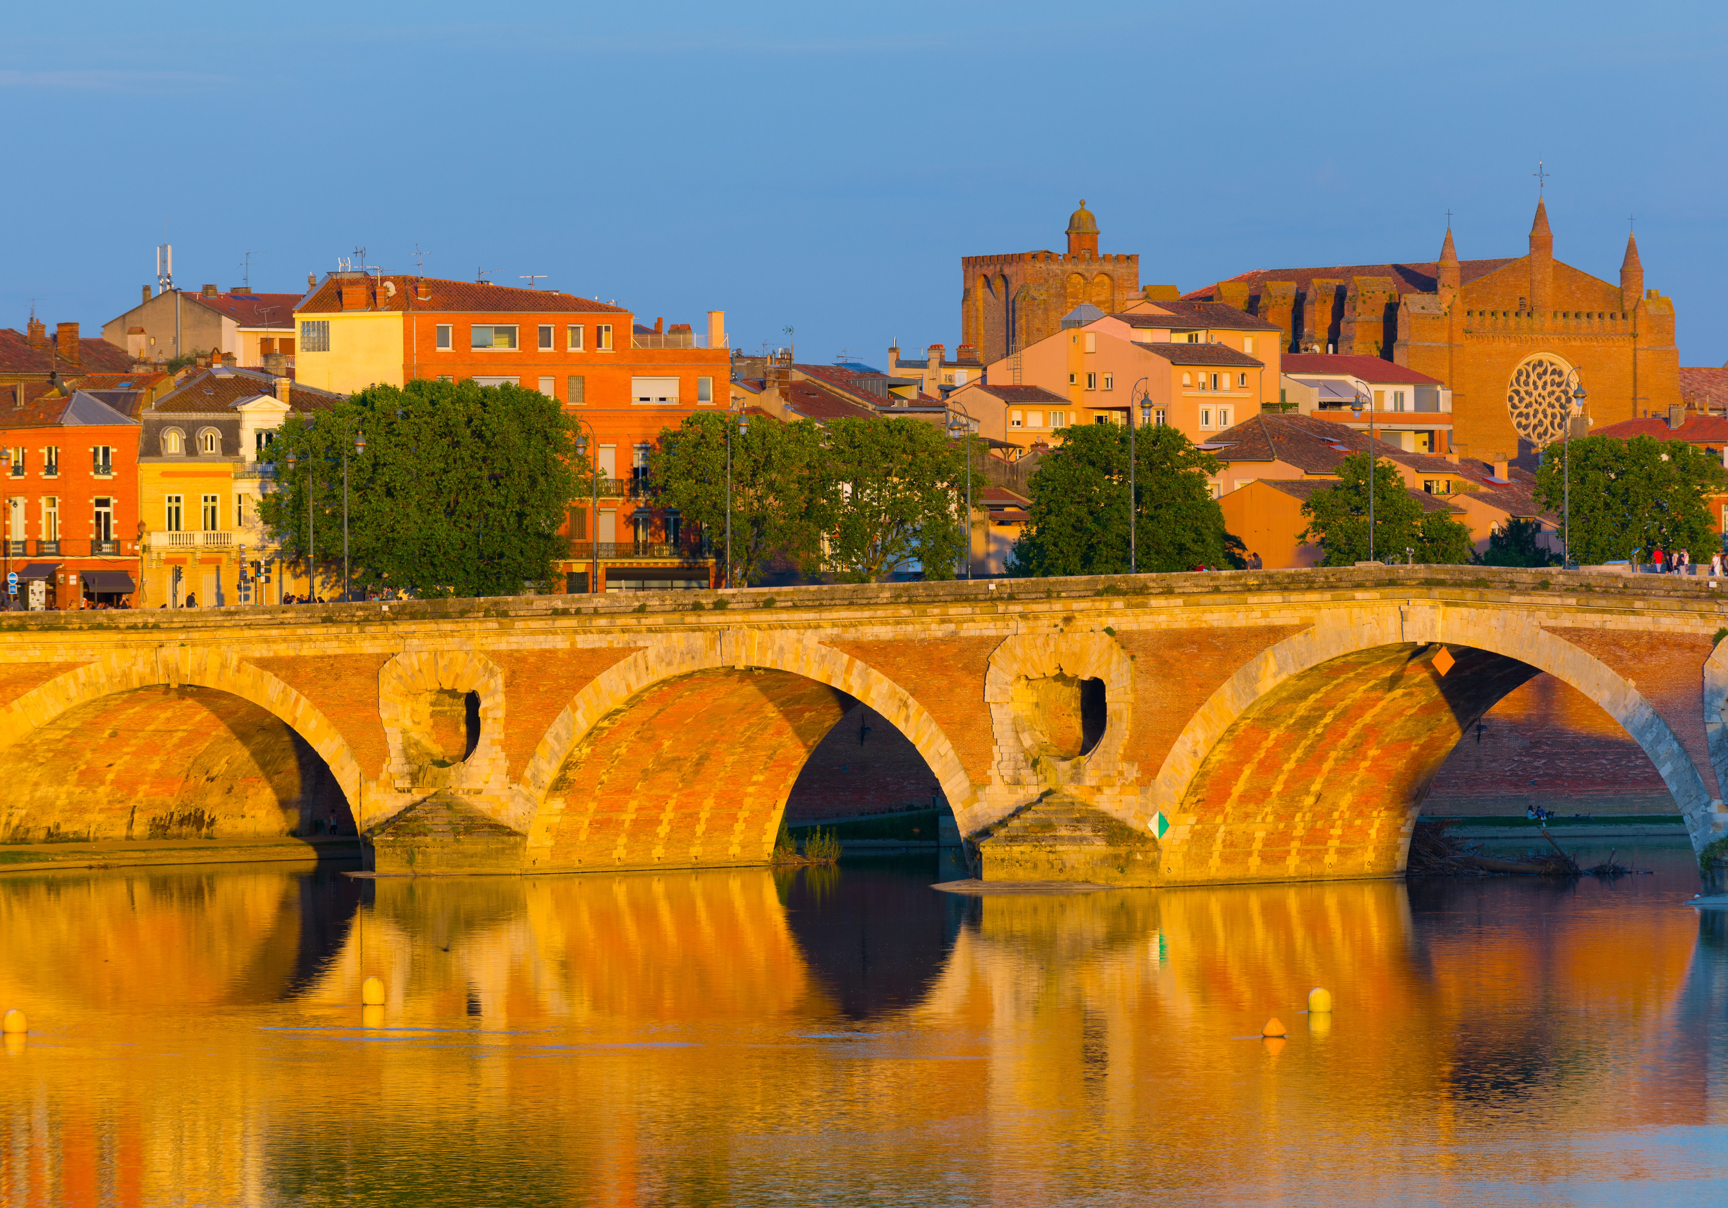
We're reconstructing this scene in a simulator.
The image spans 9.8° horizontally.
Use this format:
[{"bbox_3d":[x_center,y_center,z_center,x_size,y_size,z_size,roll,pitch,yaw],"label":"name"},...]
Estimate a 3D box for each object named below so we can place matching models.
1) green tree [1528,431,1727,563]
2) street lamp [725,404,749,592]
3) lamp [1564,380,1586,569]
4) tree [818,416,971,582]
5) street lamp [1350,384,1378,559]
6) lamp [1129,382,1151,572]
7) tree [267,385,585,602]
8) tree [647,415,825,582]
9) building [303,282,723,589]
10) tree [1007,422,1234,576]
[{"bbox_3d":[46.064,-4.298,606.000,11.590,11.870,11.500,0,0,0],"label":"green tree"},{"bbox_3d":[-6.345,-5.120,507.304,0.550,10.510,1.650,0,0,39],"label":"street lamp"},{"bbox_3d":[33.575,-5.899,475.093,0.550,10.430,1.650,0,0,39],"label":"lamp"},{"bbox_3d":[1.733,-4.611,573.000,8.700,12.220,9.500,0,0,0],"label":"tree"},{"bbox_3d":[25.006,-5.860,503.723,0.550,10.560,1.650,0,0,39],"label":"street lamp"},{"bbox_3d":[13.552,-5.788,491.250,0.550,10.450,1.650,0,0,39],"label":"lamp"},{"bbox_3d":[-24.396,-5.499,556.000,18.060,13.880,15.000,0,0,0],"label":"tree"},{"bbox_3d":[-7.097,-4.628,567.000,9.810,12.280,10.500,0,0,0],"label":"tree"},{"bbox_3d":[-20.564,-8.702,577.759,23.200,20.290,14.000,0,0,-15],"label":"building"},{"bbox_3d":[14.866,-4.509,584.000,13.220,12.180,12.500,0,0,0],"label":"tree"}]

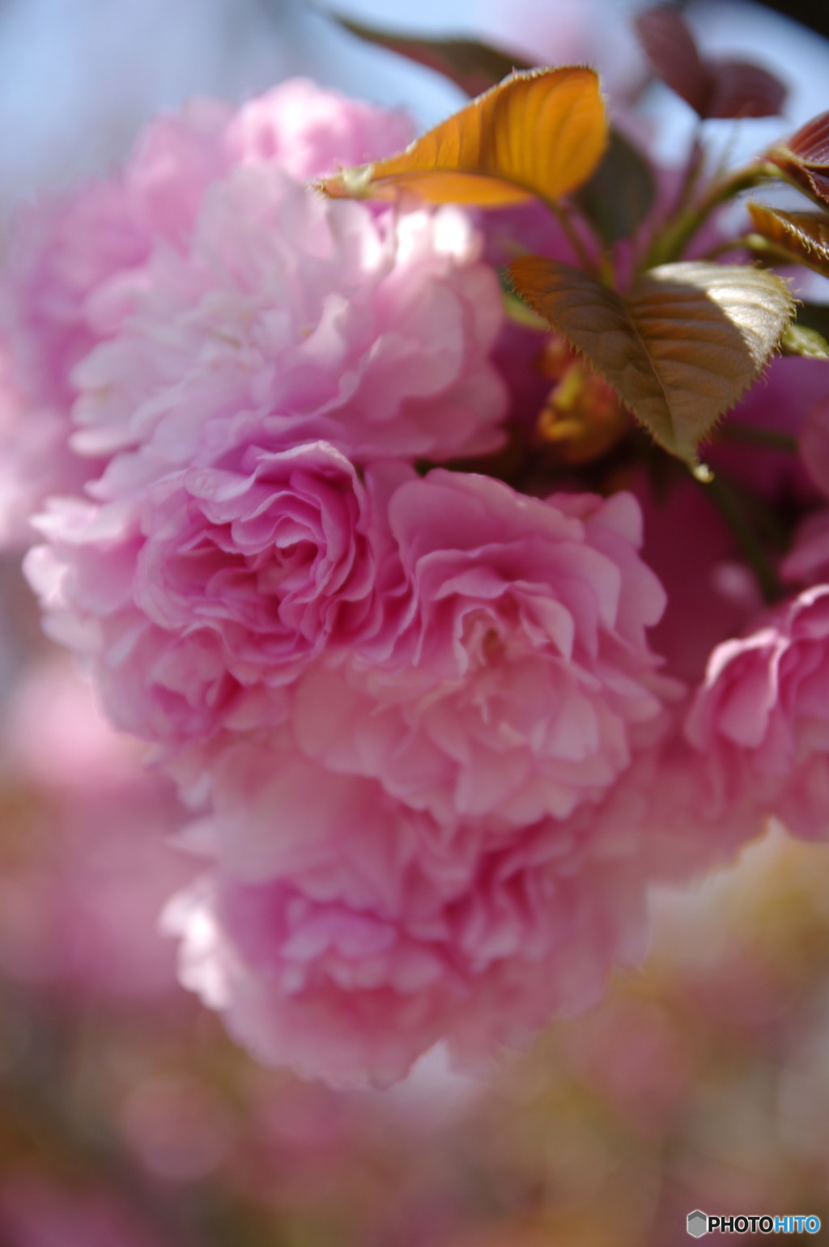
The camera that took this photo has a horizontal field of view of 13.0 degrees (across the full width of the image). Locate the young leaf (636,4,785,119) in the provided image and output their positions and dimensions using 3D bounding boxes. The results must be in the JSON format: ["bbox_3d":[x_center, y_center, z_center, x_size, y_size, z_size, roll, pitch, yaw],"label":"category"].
[{"bbox_3d":[0.040,-0.075,0.483,0.020,0.015,0.019,0,0,0],"label":"young leaf"}]

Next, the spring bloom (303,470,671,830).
[{"bbox_3d":[0.009,0.004,0.457,0.048,0.044,0.034,0,13,-3],"label":"spring bloom"}]

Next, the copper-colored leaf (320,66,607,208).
[{"bbox_3d":[0.006,-0.060,0.447,0.035,0.017,0.018,0,0,0],"label":"copper-colored leaf"}]

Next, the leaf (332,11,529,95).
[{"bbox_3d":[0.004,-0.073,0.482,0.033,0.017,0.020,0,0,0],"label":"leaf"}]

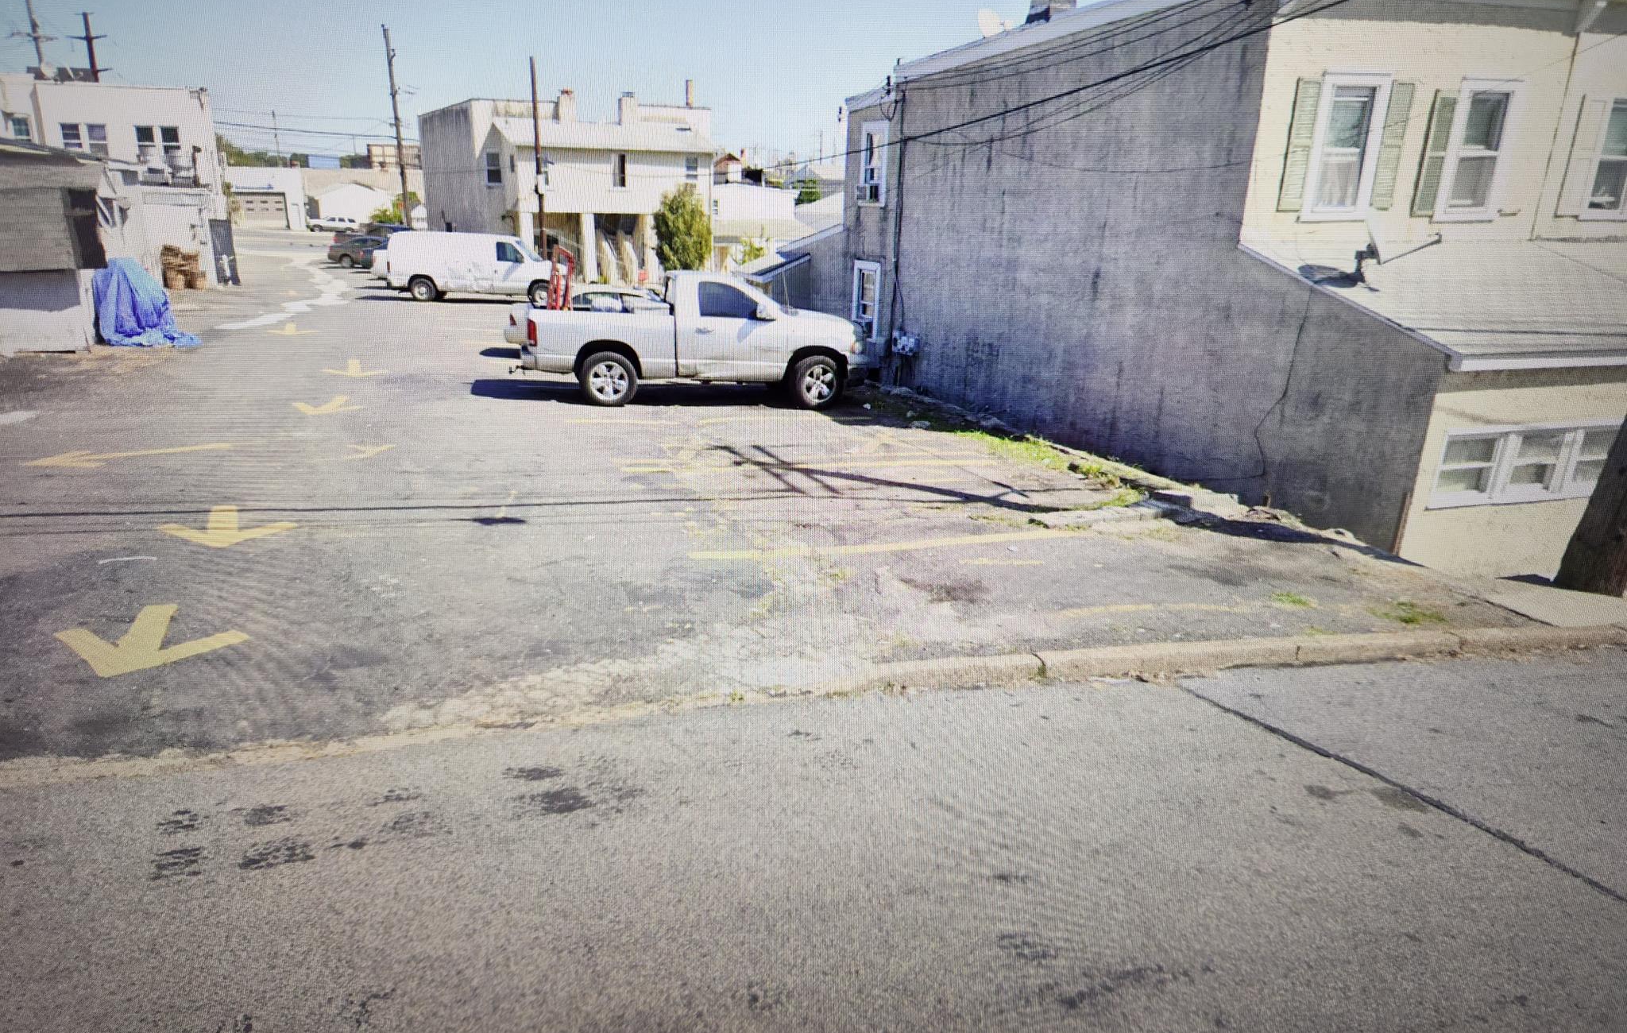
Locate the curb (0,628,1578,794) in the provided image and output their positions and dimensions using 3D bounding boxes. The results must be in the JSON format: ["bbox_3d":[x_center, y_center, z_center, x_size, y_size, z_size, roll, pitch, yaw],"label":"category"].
[{"bbox_3d":[0.750,0.920,6.100,9.600,0.180,0.300,-2,19,-12],"label":"curb"}]

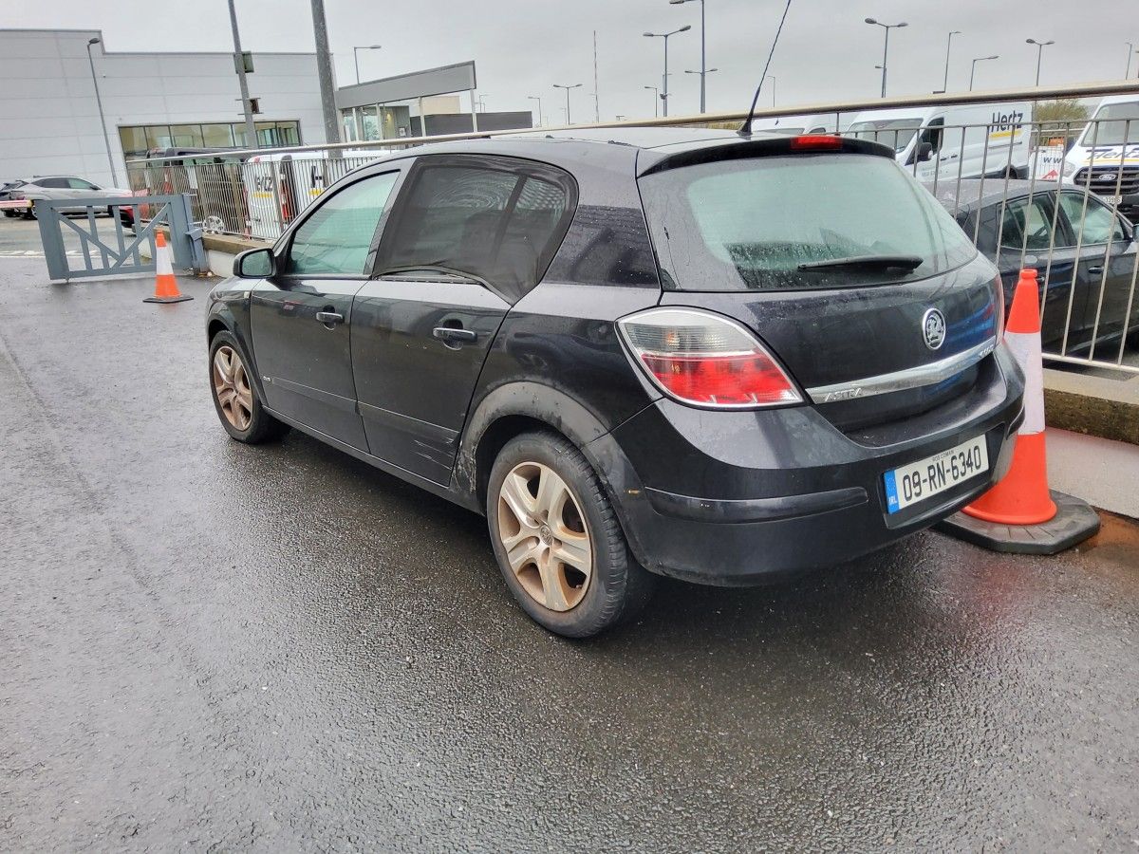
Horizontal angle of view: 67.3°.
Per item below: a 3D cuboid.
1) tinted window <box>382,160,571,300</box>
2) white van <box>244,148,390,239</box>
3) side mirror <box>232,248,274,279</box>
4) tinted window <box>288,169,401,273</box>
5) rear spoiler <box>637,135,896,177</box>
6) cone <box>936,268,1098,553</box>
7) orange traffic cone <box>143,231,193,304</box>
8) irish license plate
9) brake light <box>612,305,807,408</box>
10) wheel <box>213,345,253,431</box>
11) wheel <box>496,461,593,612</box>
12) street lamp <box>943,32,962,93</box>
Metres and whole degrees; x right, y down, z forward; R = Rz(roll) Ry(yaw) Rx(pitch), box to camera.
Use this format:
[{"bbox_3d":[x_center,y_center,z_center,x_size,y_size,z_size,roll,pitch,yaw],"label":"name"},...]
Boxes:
[{"bbox_3d":[-0.317,-0.626,2.614,0.060,0.452,0.977,15,1,-41],"label":"tinted window"},{"bbox_3d":[-3.892,-4.803,18.083,5.100,2.000,2.000,-17,22,-41],"label":"white van"},{"bbox_3d":[-1.281,-0.658,3.485,0.200,0.148,0.140,-15,21,-37],"label":"side mirror"},{"bbox_3d":[-0.901,-0.773,3.316,0.050,0.419,0.813,15,1,-40],"label":"tinted window"},{"bbox_3d":[0.635,-0.809,2.509,1.200,0.130,0.240,-15,21,-37],"label":"rear spoiler"},{"bbox_3d":[1.599,-0.103,3.080,0.550,0.940,0.550,-14,20,-37],"label":"cone"},{"bbox_3d":[-5.250,-2.086,11.095,0.530,0.900,0.530,9,20,34],"label":"orange traffic cone"},{"bbox_3d":[1.008,0.121,2.325,0.520,0.112,0.020,-14,9,-37],"label":"irish license plate"},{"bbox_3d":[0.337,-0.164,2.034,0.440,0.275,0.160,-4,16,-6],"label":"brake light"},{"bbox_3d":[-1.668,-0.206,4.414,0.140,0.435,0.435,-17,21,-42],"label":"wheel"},{"bbox_3d":[-0.024,0.297,2.445,0.140,0.435,0.435,-14,20,-37],"label":"wheel"},{"bbox_3d":[21.322,-18.004,48.386,0.950,8.000,0.280,-5,17,-10],"label":"street lamp"}]

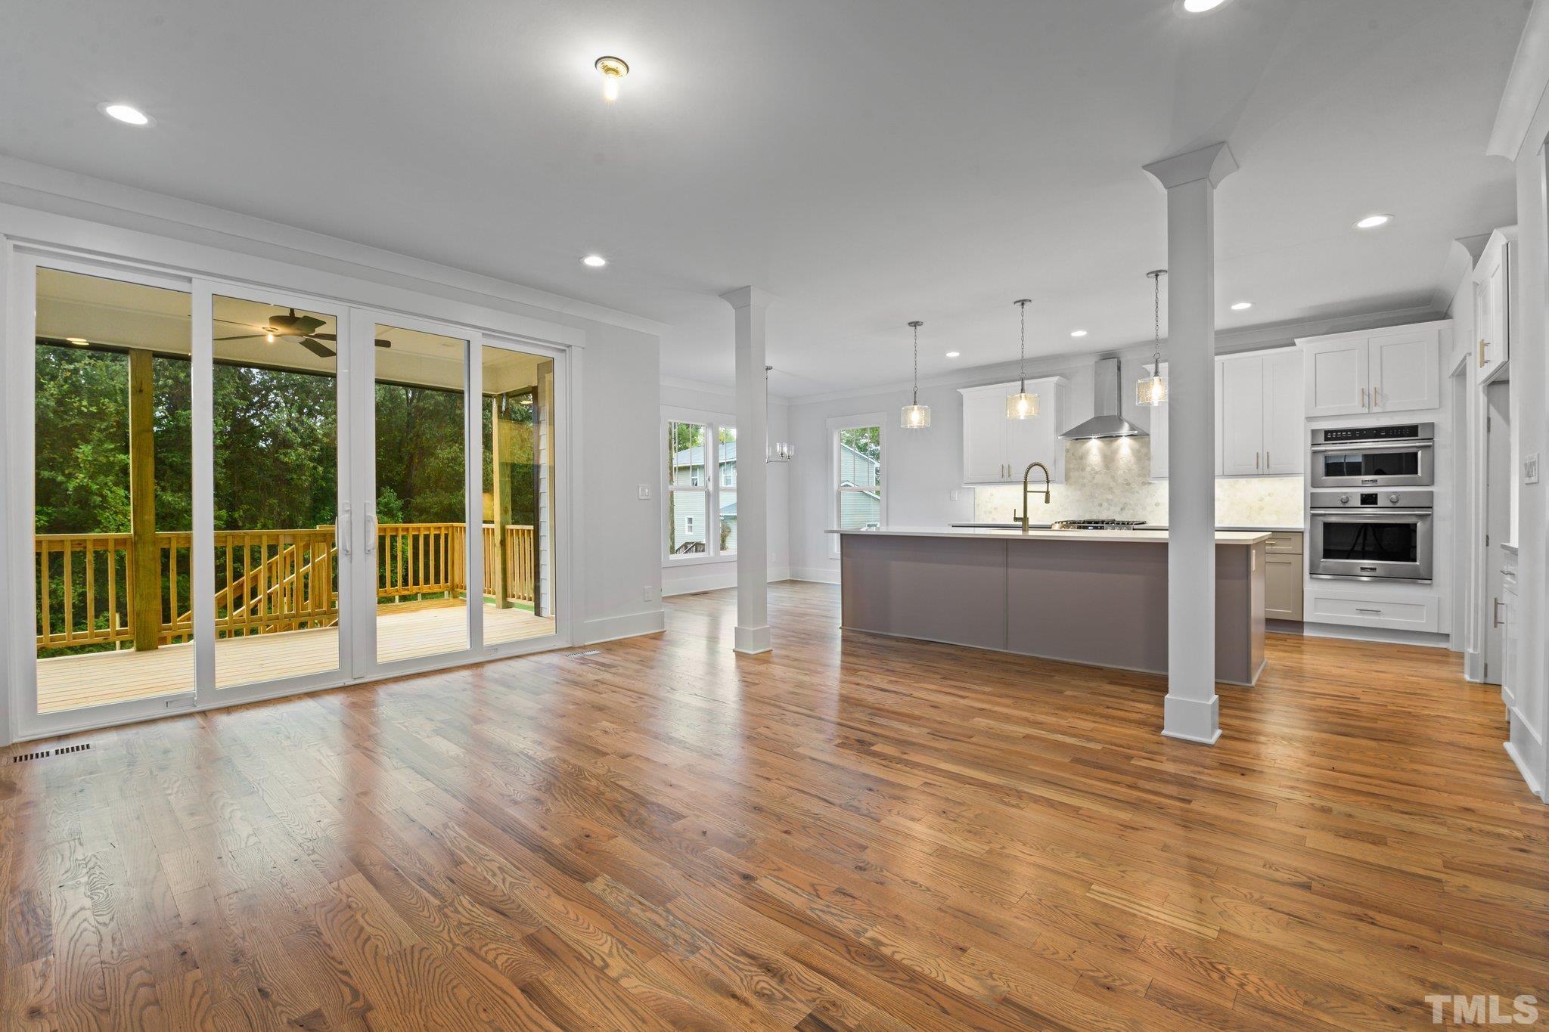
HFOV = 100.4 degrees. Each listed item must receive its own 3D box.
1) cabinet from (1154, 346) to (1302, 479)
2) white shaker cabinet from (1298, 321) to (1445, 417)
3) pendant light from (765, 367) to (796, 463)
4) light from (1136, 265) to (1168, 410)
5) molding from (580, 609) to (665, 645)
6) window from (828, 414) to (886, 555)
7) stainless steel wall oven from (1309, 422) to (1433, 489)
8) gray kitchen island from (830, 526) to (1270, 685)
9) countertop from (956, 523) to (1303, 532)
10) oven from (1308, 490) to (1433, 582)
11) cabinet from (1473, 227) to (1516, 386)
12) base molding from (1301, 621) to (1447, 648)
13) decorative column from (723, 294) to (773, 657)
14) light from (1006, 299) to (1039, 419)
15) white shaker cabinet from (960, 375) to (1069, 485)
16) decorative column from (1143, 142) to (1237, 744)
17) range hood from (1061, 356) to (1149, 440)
[{"bbox_3d":[4.404,-0.938,6.324,1.242,1.197,0.347,0,1,41],"label":"cabinet"},{"bbox_3d":[5.101,-1.193,5.530,0.901,0.670,0.623,0,1,41],"label":"white shaker cabinet"},{"bbox_3d":[-0.084,-1.169,7.482,0.640,1.100,0.640,0,1,0],"label":"pendant light"},{"bbox_3d":[2.703,-1.237,4.559,0.255,0.935,0.255,0,1,40],"label":"light"},{"bbox_3d":[-1.274,0.960,5.571,0.025,0.190,0.870,0,1,43],"label":"molding"},{"bbox_3d":[1.190,-0.411,9.321,1.000,2.050,0.110,0,1,40],"label":"window"},{"bbox_3d":[5.048,-0.491,5.479,0.742,0.497,0.502,0,1,41],"label":"stainless steel wall oven"},{"bbox_3d":[2.064,0.601,5.472,3.300,0.911,1.024,0,1,41],"label":"gray kitchen island"},{"bbox_3d":[3.525,0.114,6.812,3.210,0.040,0.650,0,1,40],"label":"countertop"},{"bbox_3d":[5.012,0.164,5.454,0.755,0.740,0.600,0,1,40],"label":"oven"},{"bbox_3d":[4.310,-1.151,3.512,0.620,0.690,0.840,0,1,40],"label":"cabinet"},{"bbox_3d":[4.978,0.988,5.372,0.879,0.113,0.035,0,1,41],"label":"base molding"},{"bbox_3d":[-0.167,-0.321,5.045,0.320,2.750,0.320,0,1,40],"label":"decorative column"},{"bbox_3d":[2.091,-1.313,5.426,0.275,0.975,0.275,0,1,41],"label":"light"},{"bbox_3d":[2.833,-0.950,7.684,1.172,1.202,0.357,0,1,41],"label":"white shaker cabinet"},{"bbox_3d":[2.035,-0.313,3.143,0.322,2.750,0.322,0,1,40],"label":"decorative column"},{"bbox_3d":[3.549,-1.258,6.965,0.773,0.867,0.494,0,1,41],"label":"range hood"}]

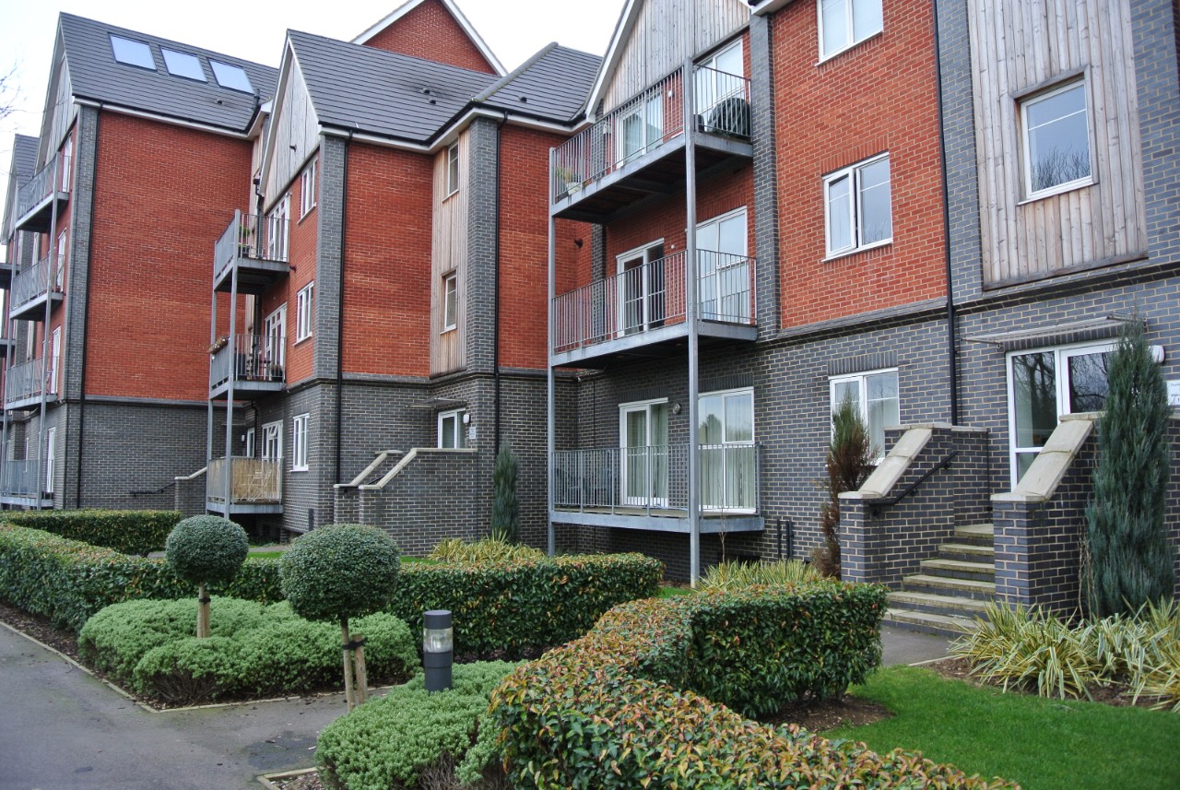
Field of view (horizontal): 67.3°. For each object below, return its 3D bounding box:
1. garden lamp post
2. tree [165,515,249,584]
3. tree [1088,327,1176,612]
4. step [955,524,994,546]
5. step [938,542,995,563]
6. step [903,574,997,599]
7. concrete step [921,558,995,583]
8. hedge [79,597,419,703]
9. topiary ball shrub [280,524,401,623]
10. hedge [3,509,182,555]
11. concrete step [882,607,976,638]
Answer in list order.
[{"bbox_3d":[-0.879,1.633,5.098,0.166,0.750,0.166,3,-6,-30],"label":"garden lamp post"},{"bbox_3d":[-2.853,1.154,6.600,0.615,0.510,0.615,3,-6,-30],"label":"tree"},{"bbox_3d":[4.841,0.805,7.948,0.750,2.920,0.750,3,-6,-30],"label":"tree"},{"bbox_3d":[4.745,1.599,9.631,0.330,0.165,1.570,3,-6,-30],"label":"step"},{"bbox_3d":[4.477,1.751,9.463,0.300,0.157,1.570,3,-6,-30],"label":"step"},{"bbox_3d":[3.978,2.046,9.149,0.300,0.159,1.570,3,-6,-30],"label":"step"},{"bbox_3d":[4.217,1.897,9.300,0.300,0.161,1.570,3,-6,-30],"label":"concrete step"},{"bbox_3d":[-2.901,2.051,7.476,2.200,0.470,2.350,3,-6,-30],"label":"hedge"},{"bbox_3d":[-1.346,0.966,4.800,0.640,0.530,0.640,3,-6,-30],"label":"topiary ball shrub"},{"bbox_3d":[-10.309,2.839,18.010,3.550,0.760,1.700,3,-6,-30],"label":"hedge"},{"bbox_3d":[3.482,2.322,8.838,0.300,0.120,1.570,3,-6,-30],"label":"concrete step"}]

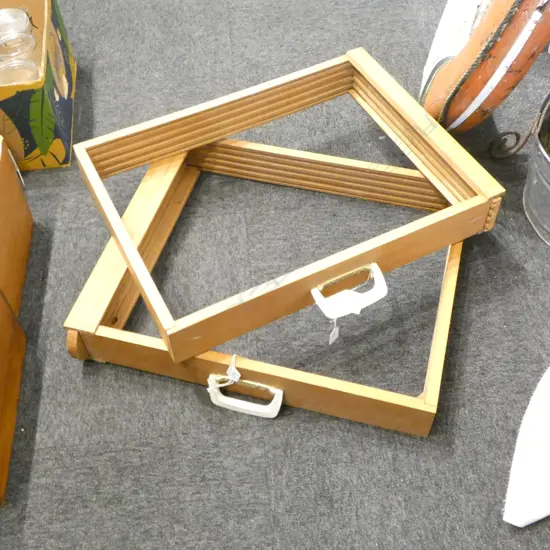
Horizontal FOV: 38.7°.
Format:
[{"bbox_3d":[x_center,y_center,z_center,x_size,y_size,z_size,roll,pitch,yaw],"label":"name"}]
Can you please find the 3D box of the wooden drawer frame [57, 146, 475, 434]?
[{"bbox_3d":[0.009,-0.001,1.498,0.650,0.090,0.599,11,52,10],"label":"wooden drawer frame"}]

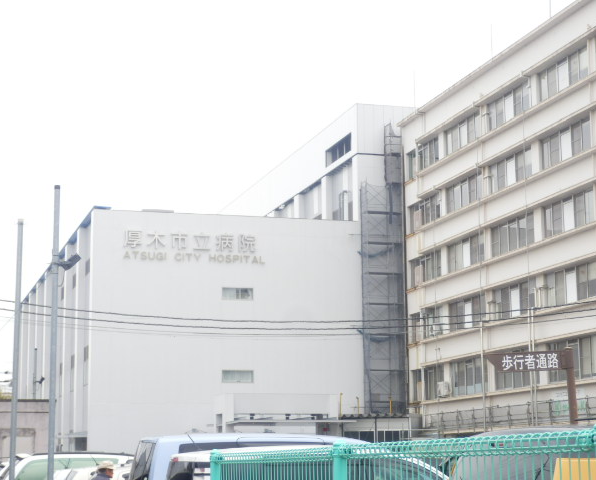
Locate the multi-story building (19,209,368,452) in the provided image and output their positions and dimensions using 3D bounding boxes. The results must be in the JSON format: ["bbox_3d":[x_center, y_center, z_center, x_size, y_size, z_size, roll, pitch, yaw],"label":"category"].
[{"bbox_3d":[-10.003,9.870,116.687,15.757,15.658,51.951,2,-8,-14],"label":"multi-story building"}]

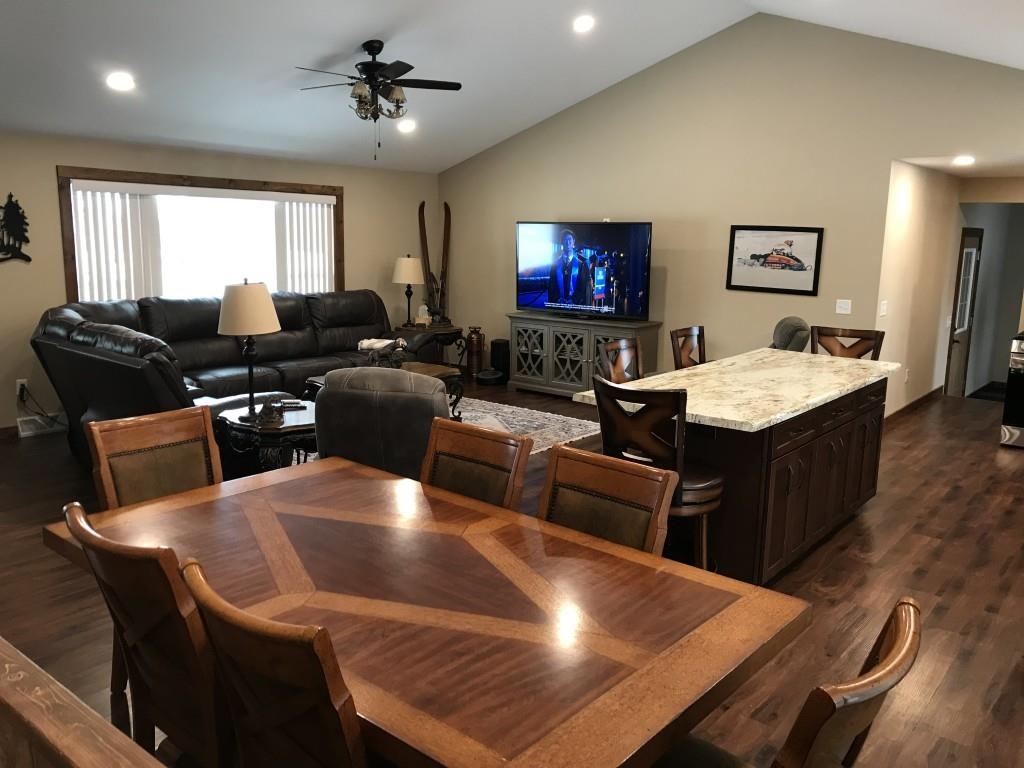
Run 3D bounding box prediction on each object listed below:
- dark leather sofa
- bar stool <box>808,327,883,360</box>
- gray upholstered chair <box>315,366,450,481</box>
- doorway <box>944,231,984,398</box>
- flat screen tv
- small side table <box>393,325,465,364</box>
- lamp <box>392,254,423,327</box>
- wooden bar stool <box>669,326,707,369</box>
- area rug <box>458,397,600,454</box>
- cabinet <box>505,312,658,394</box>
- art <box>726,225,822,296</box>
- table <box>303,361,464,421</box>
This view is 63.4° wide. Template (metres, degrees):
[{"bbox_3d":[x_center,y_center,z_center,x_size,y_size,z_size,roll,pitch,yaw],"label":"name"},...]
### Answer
[{"bbox_3d":[-1.784,-0.151,7.367,2.436,1.064,4.047,9,13,39],"label":"dark leather sofa"},{"bbox_3d":[2.445,0.139,6.324,0.520,1.080,0.550,10,14,38],"label":"bar stool"},{"bbox_3d":[-0.584,0.348,4.678,0.865,1.026,0.926,3,11,12],"label":"gray upholstered chair"},{"bbox_3d":[5.336,-0.761,9.904,0.130,2.150,1.150,10,14,38],"label":"doorway"},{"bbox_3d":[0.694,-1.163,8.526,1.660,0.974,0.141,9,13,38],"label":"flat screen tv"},{"bbox_3d":[-0.930,-0.301,9.435,0.690,0.640,0.690,10,14,38],"label":"small side table"},{"bbox_3d":[-1.175,-1.050,9.468,0.360,0.810,0.360,1,11,0],"label":"lamp"},{"bbox_3d":[1.388,0.182,5.631,0.523,1.071,0.463,9,13,38],"label":"wooden bar stool"},{"bbox_3d":[-0.905,0.429,7.261,2.440,0.016,3.050,10,14,38],"label":"area rug"},{"bbox_3d":[0.719,-0.271,8.736,1.660,0.833,0.423,9,13,38],"label":"cabinet"},{"bbox_3d":[2.373,-1.126,7.547,0.860,0.590,0.030,10,14,38],"label":"art"},{"bbox_3d":[-1.128,0.162,7.230,0.855,0.463,1.288,9,13,38],"label":"table"}]

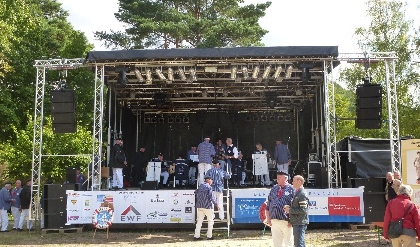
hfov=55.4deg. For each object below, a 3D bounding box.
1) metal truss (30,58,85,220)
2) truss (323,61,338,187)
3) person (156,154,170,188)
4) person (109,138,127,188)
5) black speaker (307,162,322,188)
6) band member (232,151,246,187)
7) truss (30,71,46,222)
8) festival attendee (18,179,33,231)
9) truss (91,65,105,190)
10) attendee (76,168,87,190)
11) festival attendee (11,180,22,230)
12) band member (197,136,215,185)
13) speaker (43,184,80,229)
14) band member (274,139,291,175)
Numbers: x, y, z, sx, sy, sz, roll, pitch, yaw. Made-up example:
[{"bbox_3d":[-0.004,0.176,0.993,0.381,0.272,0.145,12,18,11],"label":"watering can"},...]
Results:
[{"bbox_3d":[-5.117,0.517,13.454,1.700,5.400,0.320,-1,-8,3],"label":"metal truss"},{"bbox_3d":[3.885,-0.034,12.783,0.300,4.073,0.300,-1,-8,2],"label":"truss"},{"bbox_3d":[-1.901,1.893,16.193,0.600,1.358,0.800,7,-11,-45],"label":"person"},{"bbox_3d":[-3.301,1.431,14.288,0.420,1.784,0.600,-7,-10,40],"label":"person"},{"bbox_3d":[3.342,1.691,13.030,0.522,0.817,0.600,-1,-8,2],"label":"black speaker"},{"bbox_3d":[1.261,1.897,16.291,0.550,1.400,0.700,-3,-8,17],"label":"band member"},{"bbox_3d":[-5.615,0.599,13.093,0.300,5.030,0.300,-1,-8,2],"label":"truss"},{"bbox_3d":[-6.127,2.666,13.370,0.480,1.710,0.480,4,-9,-32],"label":"festival attendee"},{"bbox_3d":[-3.625,0.071,13.040,0.300,4.167,0.300,-1,-8,2],"label":"truss"},{"bbox_3d":[-4.716,2.521,14.600,0.500,1.750,0.350,-6,-9,35],"label":"attendee"},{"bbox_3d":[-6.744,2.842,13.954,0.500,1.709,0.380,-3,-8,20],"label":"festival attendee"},{"bbox_3d":[-0.193,1.403,14.038,0.580,1.800,0.360,-1,-8,6],"label":"band member"},{"bbox_3d":[-4.639,2.665,12.998,1.104,1.375,0.720,-1,-8,2],"label":"speaker"},{"bbox_3d":[2.793,1.585,15.424,0.560,1.770,0.380,2,-8,-14],"label":"band member"}]

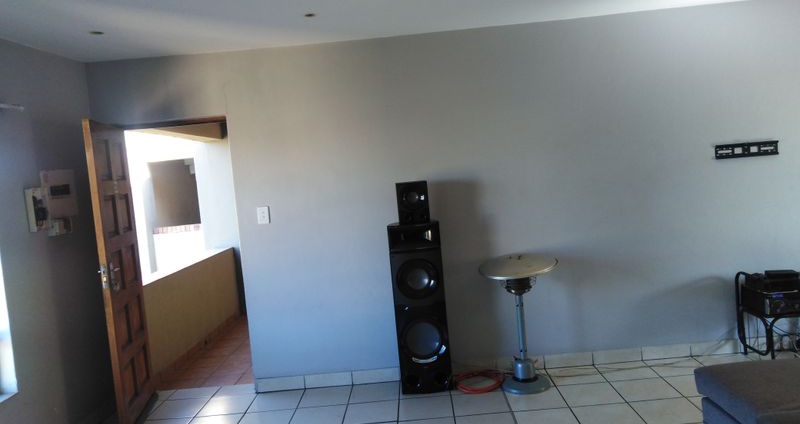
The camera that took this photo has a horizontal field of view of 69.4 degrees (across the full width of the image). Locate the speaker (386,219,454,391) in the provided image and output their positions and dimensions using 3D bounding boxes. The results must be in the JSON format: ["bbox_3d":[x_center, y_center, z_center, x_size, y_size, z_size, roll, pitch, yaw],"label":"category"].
[{"bbox_3d":[0.138,0.653,4.056,0.340,1.165,0.250,-6,3,2],"label":"speaker"}]

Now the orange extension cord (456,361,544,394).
[{"bbox_3d":[0.669,1.161,4.027,0.560,0.060,0.350,-6,3,2],"label":"orange extension cord"}]

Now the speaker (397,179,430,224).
[{"bbox_3d":[0.091,-0.068,4.030,0.207,0.278,0.200,-6,3,2],"label":"speaker"}]

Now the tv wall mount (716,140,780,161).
[{"bbox_3d":[2.440,-0.432,4.061,0.430,0.096,0.030,-6,3,2],"label":"tv wall mount"}]

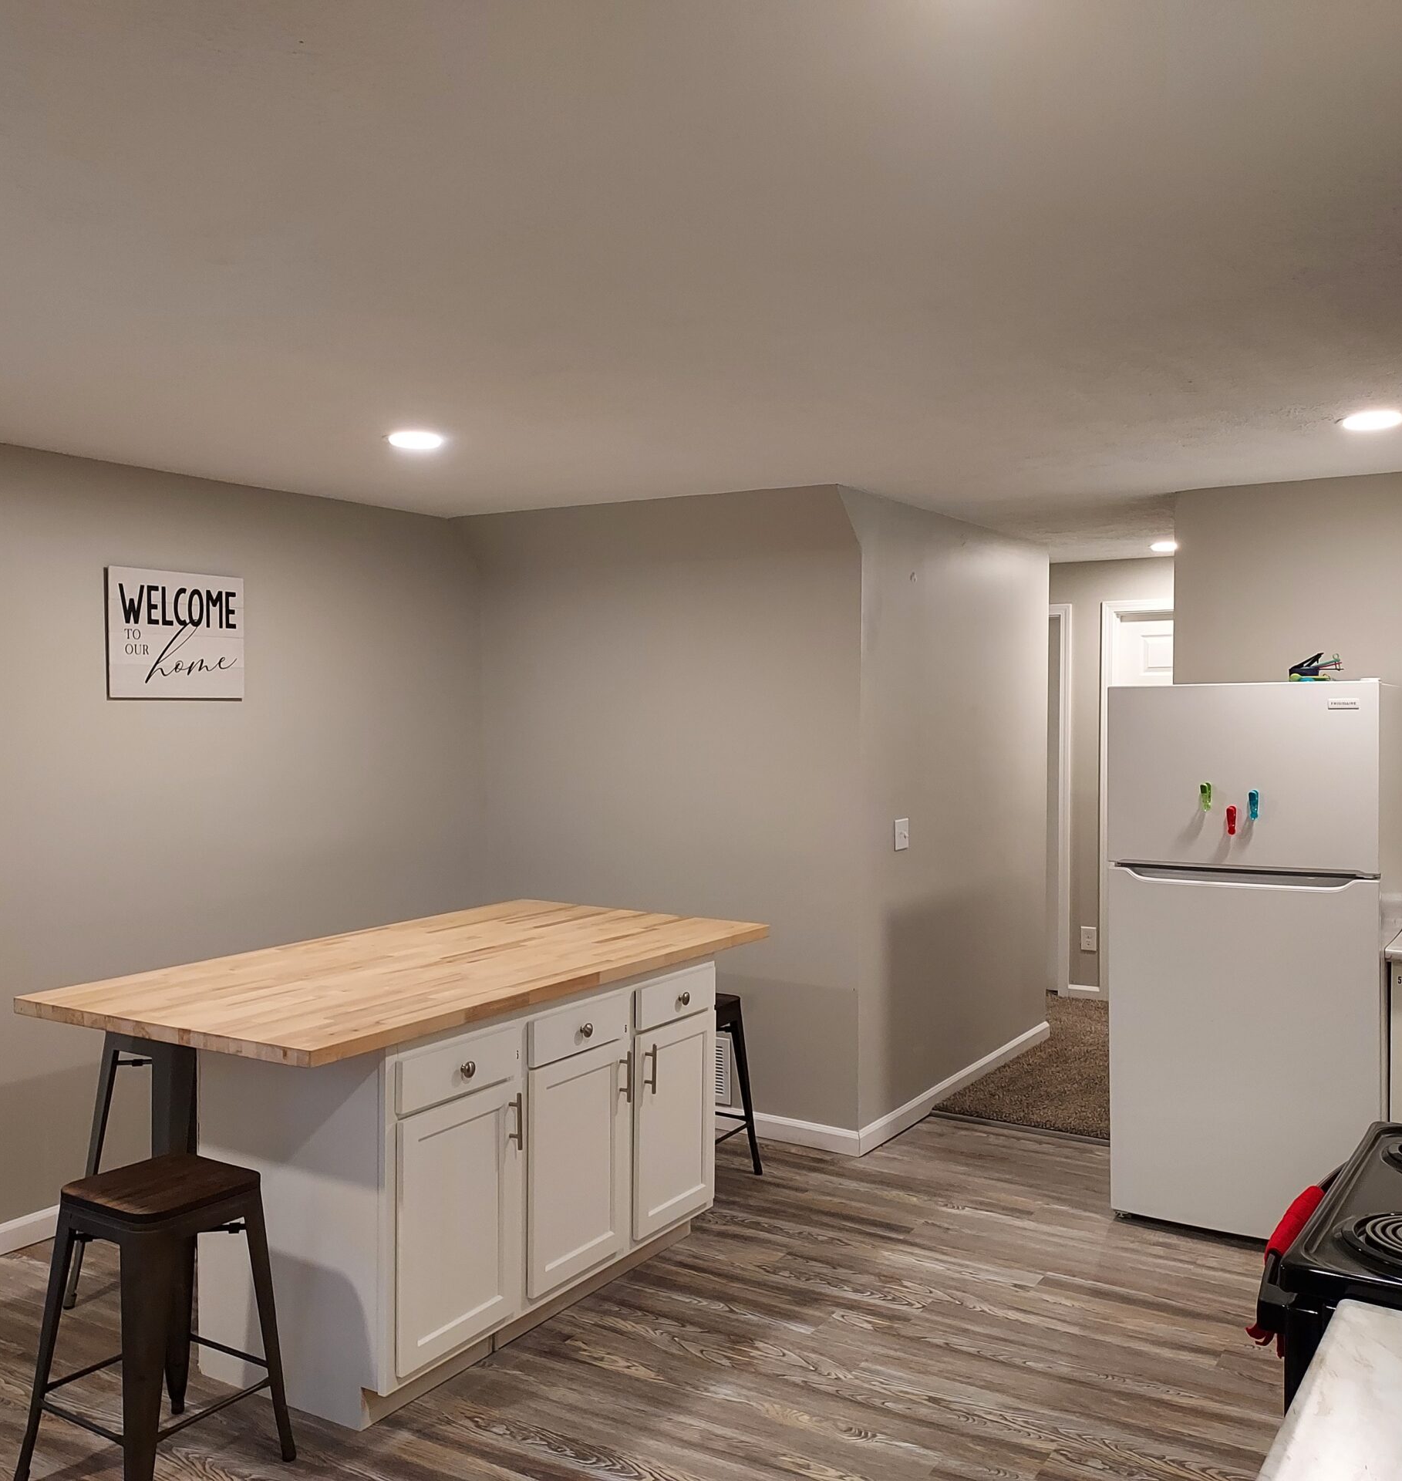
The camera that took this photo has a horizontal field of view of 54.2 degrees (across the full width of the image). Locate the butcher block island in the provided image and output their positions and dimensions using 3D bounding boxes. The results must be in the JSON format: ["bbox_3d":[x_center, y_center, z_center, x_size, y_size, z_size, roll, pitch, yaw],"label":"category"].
[{"bbox_3d":[-0.716,1.069,3.878,1.016,0.916,1.892,1,1,32],"label":"butcher block island"}]

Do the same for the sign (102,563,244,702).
[{"bbox_3d":[-1.751,-0.350,4.594,0.027,0.411,0.508,1,1,32],"label":"sign"}]

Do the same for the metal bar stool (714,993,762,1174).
[{"bbox_3d":[-0.058,1.199,4.689,0.418,0.613,0.418,1,1,32],"label":"metal bar stool"}]

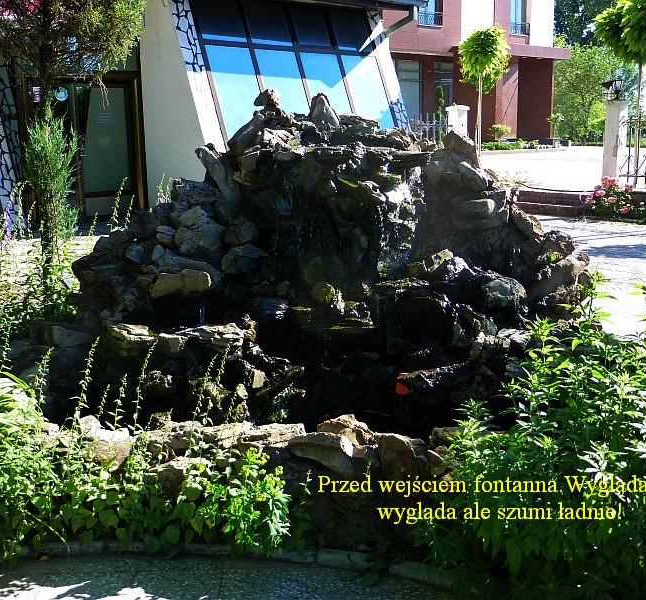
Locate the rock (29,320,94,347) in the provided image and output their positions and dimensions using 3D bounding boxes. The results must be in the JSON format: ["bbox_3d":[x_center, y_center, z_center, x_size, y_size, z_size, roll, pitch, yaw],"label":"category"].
[{"bbox_3d":[-1.542,0.204,4.650,0.363,0.129,0.240,-5,13,-18],"label":"rock"}]

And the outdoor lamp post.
[{"bbox_3d":[4.547,-3.295,12.300,0.370,0.340,0.360,-1,12,0],"label":"outdoor lamp post"}]

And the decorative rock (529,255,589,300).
[{"bbox_3d":[1.445,-0.137,4.800,0.363,0.249,0.280,3,13,17],"label":"decorative rock"}]

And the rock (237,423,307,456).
[{"bbox_3d":[-0.222,0.612,3.450,0.304,0.104,0.200,-1,13,-4],"label":"rock"}]

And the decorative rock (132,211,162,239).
[{"bbox_3d":[-1.146,-0.490,5.100,0.193,0.169,0.170,-3,13,-12],"label":"decorative rock"}]

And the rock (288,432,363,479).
[{"bbox_3d":[0.010,0.604,3.050,0.285,0.155,0.210,-1,12,0],"label":"rock"}]

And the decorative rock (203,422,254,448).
[{"bbox_3d":[-0.397,0.569,3.300,0.205,0.085,0.140,-1,12,0],"label":"decorative rock"}]

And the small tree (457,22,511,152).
[{"bbox_3d":[4.289,-5.372,21.000,1.335,3.862,1.360,1,12,11],"label":"small tree"}]

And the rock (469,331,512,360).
[{"bbox_3d":[0.991,0.269,4.650,0.244,0.162,0.220,1,12,12],"label":"rock"}]

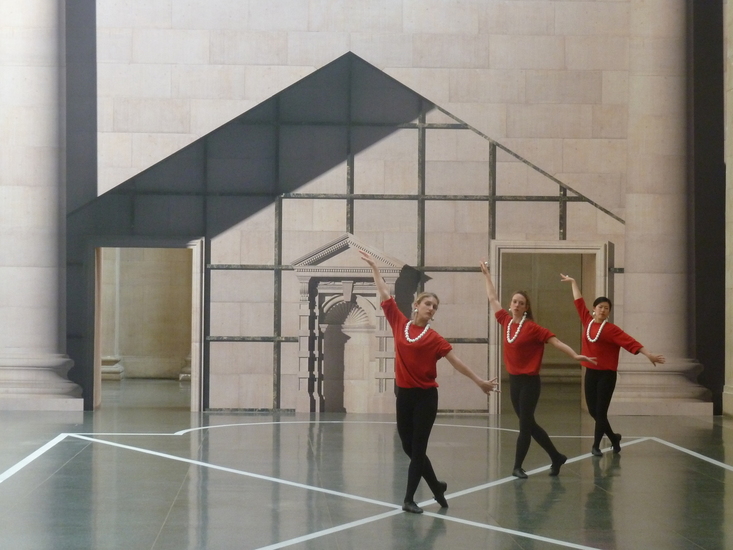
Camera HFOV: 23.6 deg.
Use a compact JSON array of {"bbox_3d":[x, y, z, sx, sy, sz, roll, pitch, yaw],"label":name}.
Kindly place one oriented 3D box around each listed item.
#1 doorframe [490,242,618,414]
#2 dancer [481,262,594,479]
[{"bbox_3d":[2.466,0.718,23.718,1.670,2.320,0.300,1,-1,-3],"label":"doorframe"},{"bbox_3d":[1.518,0.834,15.512,1.000,1.900,0.550,0,-1,24],"label":"dancer"}]

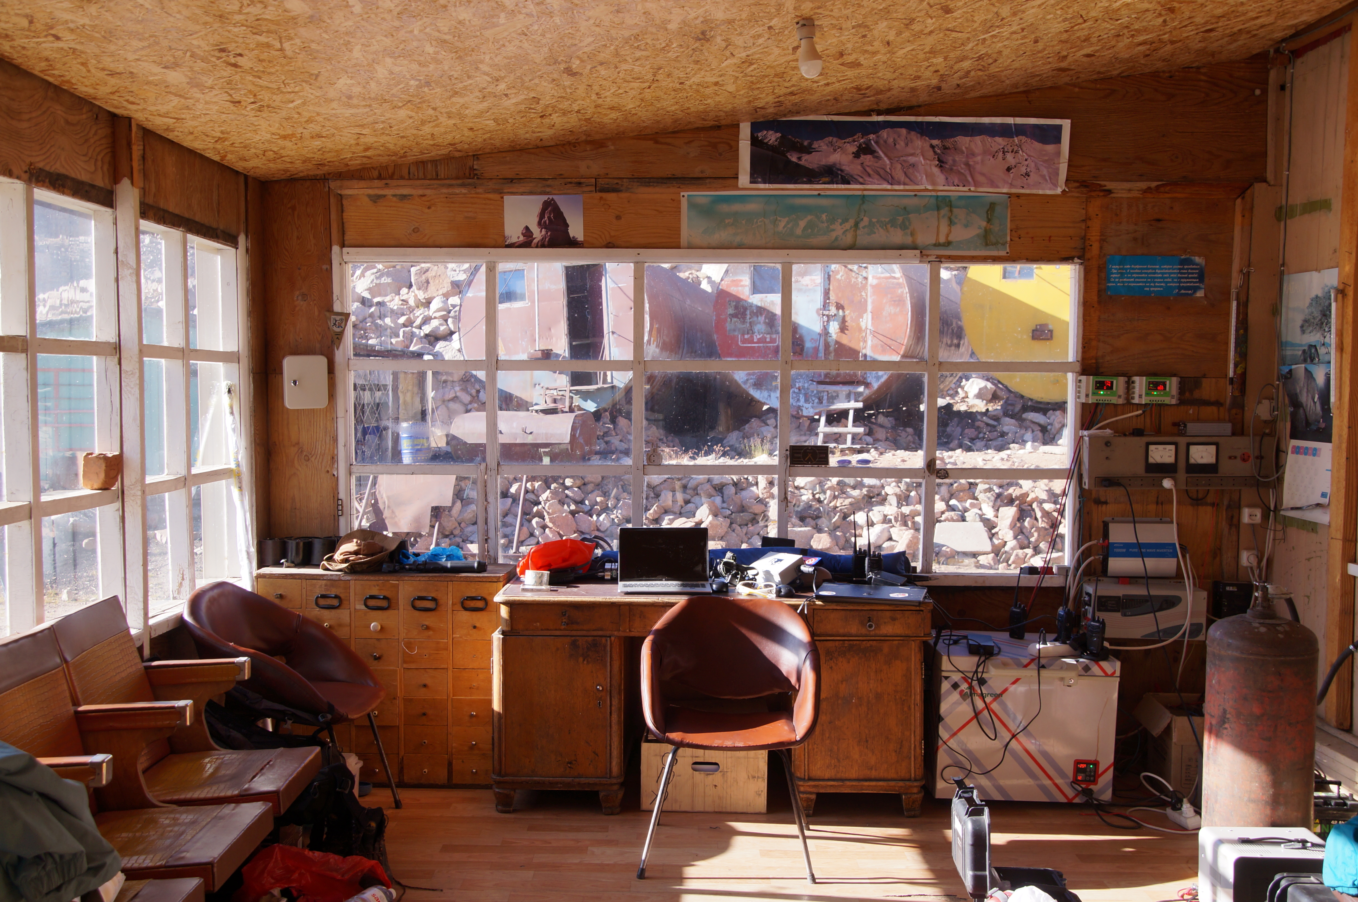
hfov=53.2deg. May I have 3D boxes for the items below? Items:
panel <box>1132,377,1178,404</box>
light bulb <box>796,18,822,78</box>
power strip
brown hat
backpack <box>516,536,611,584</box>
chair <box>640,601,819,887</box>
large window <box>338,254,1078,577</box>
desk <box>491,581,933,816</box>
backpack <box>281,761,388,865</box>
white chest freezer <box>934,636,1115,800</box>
[{"bbox_3d":[1.906,-0.244,5.453,0.193,0.112,0.055,0,3,0],"label":"panel"},{"bbox_3d":[0.371,-1.155,3.893,0.071,0.174,0.071,-5,3,1],"label":"light bulb"},{"bbox_3d":[1.784,1.291,4.803,0.058,0.045,0.190,0,3,-11],"label":"power strip"},{"bbox_3d":[-1.241,0.386,5.306,0.320,0.152,0.280,0,3,0],"label":"brown hat"},{"bbox_3d":[-0.451,0.406,5.265,0.340,0.170,0.240,1,3,18],"label":"backpack"},{"bbox_3d":[0.161,0.909,4.391,0.570,0.794,0.590,0,3,4],"label":"chair"},{"bbox_3d":[0.115,-0.141,5.499,2.979,1.302,0.080,0,3,0],"label":"large window"},{"bbox_3d":[0.123,0.894,5.143,1.560,0.785,0.730,0,3,1],"label":"desk"},{"bbox_3d":[-1.125,1.132,4.432,0.260,0.330,0.300,3,4,38],"label":"backpack"},{"bbox_3d":[1.300,1.018,5.256,0.660,0.535,0.490,1,3,4],"label":"white chest freezer"}]

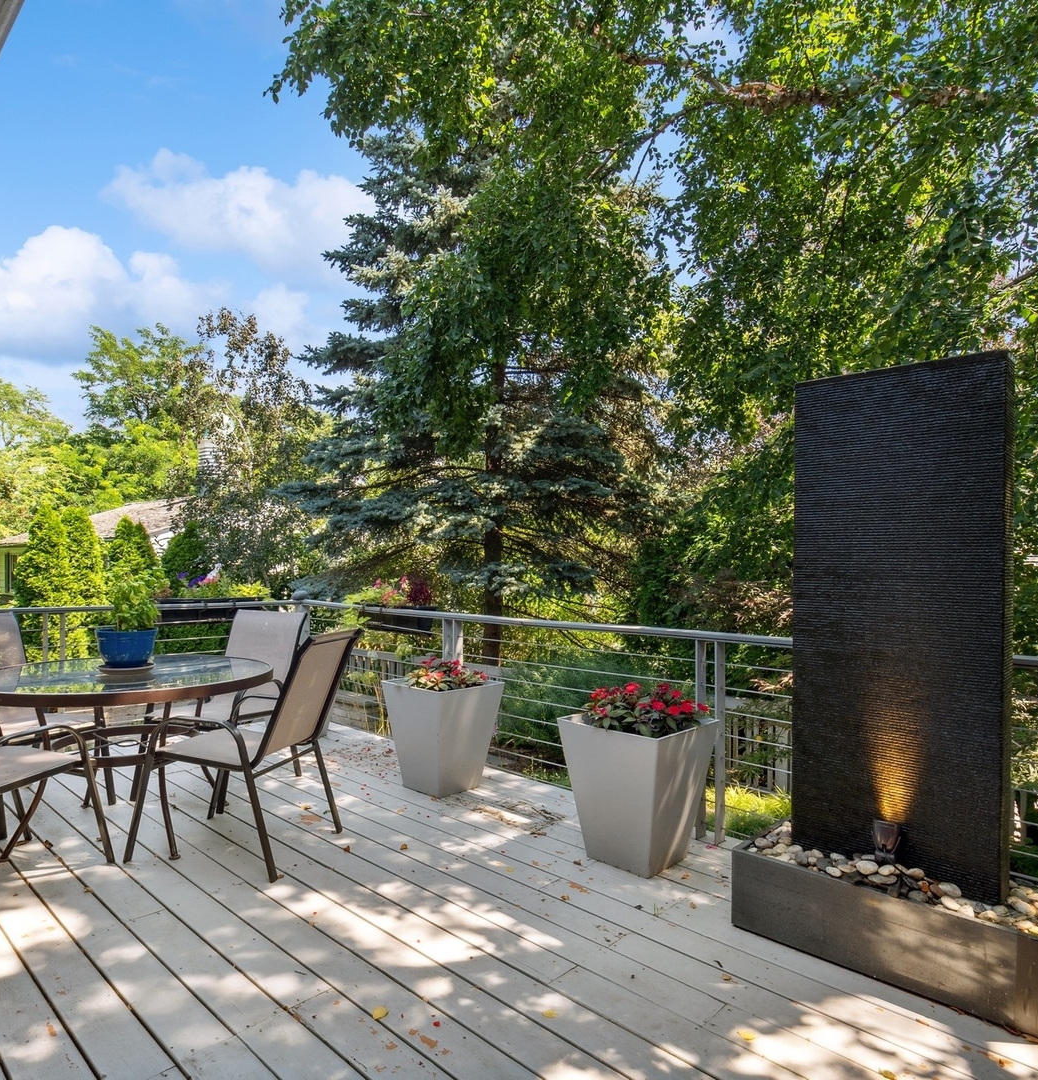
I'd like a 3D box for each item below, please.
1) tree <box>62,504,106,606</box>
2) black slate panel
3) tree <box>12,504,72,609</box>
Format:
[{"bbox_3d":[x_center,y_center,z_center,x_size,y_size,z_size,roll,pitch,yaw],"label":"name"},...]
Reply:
[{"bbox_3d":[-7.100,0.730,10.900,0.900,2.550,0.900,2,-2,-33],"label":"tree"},{"bbox_3d":[1.260,0.285,2.265,0.610,1.730,0.120,-1,-2,42],"label":"black slate panel"},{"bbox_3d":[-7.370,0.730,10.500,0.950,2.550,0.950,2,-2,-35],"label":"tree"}]

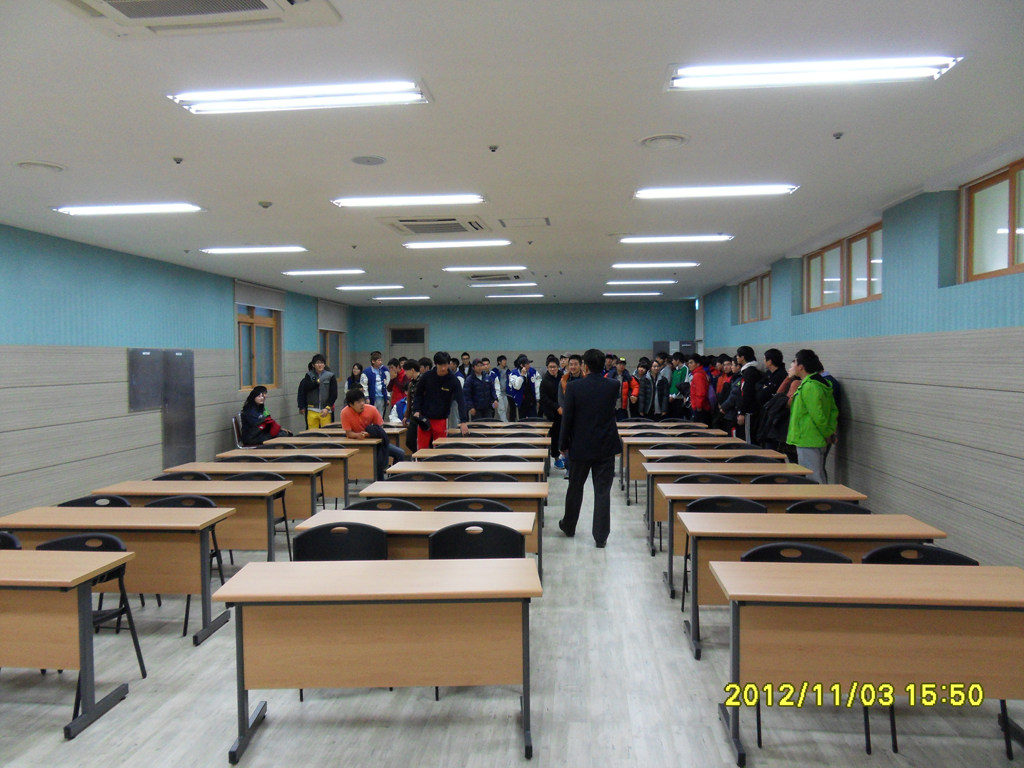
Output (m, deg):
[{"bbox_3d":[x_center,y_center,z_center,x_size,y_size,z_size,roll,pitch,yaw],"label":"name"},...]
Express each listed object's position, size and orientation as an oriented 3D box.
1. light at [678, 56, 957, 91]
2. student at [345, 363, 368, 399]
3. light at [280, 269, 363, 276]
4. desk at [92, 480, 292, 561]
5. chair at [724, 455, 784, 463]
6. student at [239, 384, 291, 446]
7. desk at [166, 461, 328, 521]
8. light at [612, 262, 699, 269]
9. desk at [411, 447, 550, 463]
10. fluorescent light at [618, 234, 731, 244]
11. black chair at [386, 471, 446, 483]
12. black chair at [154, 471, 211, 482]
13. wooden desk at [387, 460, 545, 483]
[{"bbox_3d":[1.380,-1.451,3.271,1.250,0.070,0.270,0,2,5],"label":"light"},{"bbox_3d":[-2.716,0.455,12.400,0.450,1.630,0.330,0,2,0],"label":"student"},{"bbox_3d":[-2.812,-1.661,10.539,1.240,0.080,0.250,0,2,6],"label":"light"},{"bbox_3d":[-2.413,1.148,5.435,1.360,0.725,0.465,0,2,4],"label":"desk"},{"bbox_3d":[2.174,1.048,6.293,0.500,0.780,0.480,0,2,5],"label":"chair"},{"bbox_3d":[-3.524,0.688,10.380,0.760,1.300,0.500,0,2,7],"label":"student"},{"bbox_3d":[-2.367,1.114,6.432,1.348,0.723,0.466,0,2,4],"label":"desk"},{"bbox_3d":[2.047,-1.704,10.091,1.250,0.070,0.270,0,2,5],"label":"light"},{"bbox_3d":[-0.297,1.062,7.231,1.343,0.720,0.460,0,2,3],"label":"desk"},{"bbox_3d":[1.818,-1.608,7.871,1.240,0.080,0.250,0,2,6],"label":"fluorescent light"},{"bbox_3d":[-0.790,1.107,5.563,0.490,0.780,0.490,0,2,4],"label":"black chair"},{"bbox_3d":[-2.740,1.114,5.682,0.490,0.770,0.520,0,2,5],"label":"black chair"},{"bbox_3d":[-0.378,1.096,6.297,1.343,0.720,0.460,0,2,4],"label":"wooden desk"}]

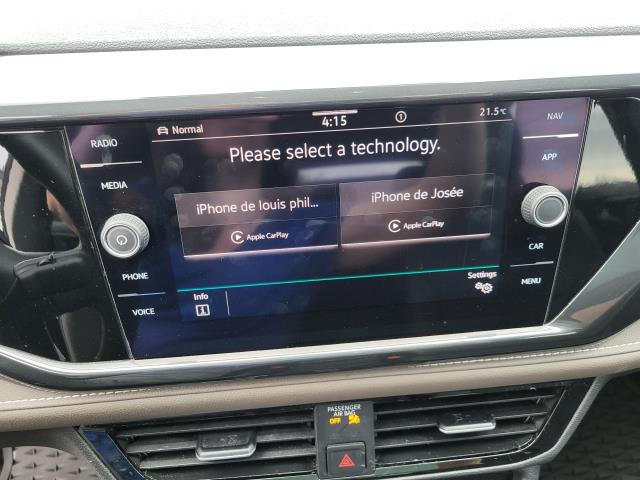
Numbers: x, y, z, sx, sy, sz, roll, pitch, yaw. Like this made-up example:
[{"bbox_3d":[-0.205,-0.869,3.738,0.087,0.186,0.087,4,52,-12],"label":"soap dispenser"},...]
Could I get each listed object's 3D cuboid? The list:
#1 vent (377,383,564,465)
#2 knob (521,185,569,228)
[{"bbox_3d":[0.094,0.115,0.308,0.122,0.045,0.026,-4,12,-4],"label":"vent"},{"bbox_3d":[0.115,-0.016,0.245,0.021,0.021,0.012,-4,19,-3],"label":"knob"}]

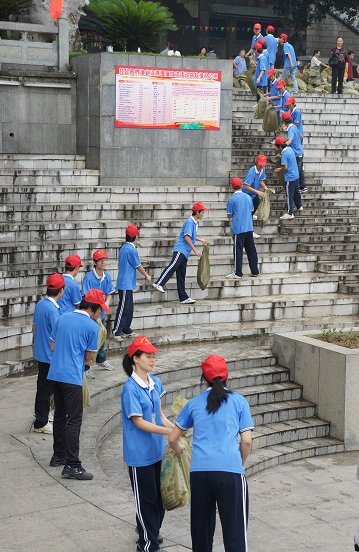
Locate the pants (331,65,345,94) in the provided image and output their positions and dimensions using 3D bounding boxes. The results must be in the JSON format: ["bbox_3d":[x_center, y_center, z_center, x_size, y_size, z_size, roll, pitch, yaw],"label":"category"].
[{"bbox_3d":[4.194,-5.227,30.500,0.360,0.792,0.240,1,6,6],"label":"pants"}]

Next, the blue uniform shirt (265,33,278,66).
[{"bbox_3d":[2.434,-5.973,30.400,0.450,0.821,0.300,-1,7,-21],"label":"blue uniform shirt"}]

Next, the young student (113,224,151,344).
[{"bbox_3d":[-0.712,0.098,16.700,0.520,1.690,0.480,-4,8,-37],"label":"young student"}]

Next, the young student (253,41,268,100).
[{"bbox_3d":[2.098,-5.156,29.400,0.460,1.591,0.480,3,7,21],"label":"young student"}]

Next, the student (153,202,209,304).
[{"bbox_3d":[0.016,-0.372,18.600,0.900,1.641,0.500,0,6,-12],"label":"student"}]

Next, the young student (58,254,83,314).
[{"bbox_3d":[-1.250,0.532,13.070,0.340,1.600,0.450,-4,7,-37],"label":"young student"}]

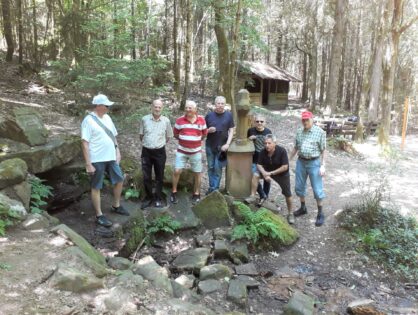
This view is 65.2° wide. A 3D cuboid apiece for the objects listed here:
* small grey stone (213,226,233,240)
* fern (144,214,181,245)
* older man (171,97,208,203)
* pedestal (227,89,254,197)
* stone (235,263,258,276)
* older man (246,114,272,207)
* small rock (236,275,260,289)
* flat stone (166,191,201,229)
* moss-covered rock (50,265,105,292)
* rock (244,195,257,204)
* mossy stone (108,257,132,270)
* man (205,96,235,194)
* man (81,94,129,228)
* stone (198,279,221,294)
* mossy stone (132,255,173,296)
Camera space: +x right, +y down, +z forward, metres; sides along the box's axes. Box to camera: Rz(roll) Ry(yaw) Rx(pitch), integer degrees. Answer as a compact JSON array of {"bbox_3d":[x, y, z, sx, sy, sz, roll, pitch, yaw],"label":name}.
[{"bbox_3d":[0.200,1.135,4.907,0.270,0.120,0.200,0,11,0],"label":"small grey stone"},{"bbox_3d":[-0.655,1.014,4.600,0.500,0.360,0.440,1,6,0],"label":"fern"},{"bbox_3d":[-0.350,-0.103,5.659,0.600,1.730,0.400,1,6,0],"label":"older man"},{"bbox_3d":[0.548,-0.223,5.473,0.450,1.820,0.430,0,6,-7],"label":"pedestal"},{"bbox_3d":[0.434,1.296,3.780,0.290,0.070,0.250,1,8,0],"label":"stone"},{"bbox_3d":[0.890,0.044,5.700,0.500,1.600,0.420,2,8,9],"label":"older man"},{"bbox_3d":[0.411,1.291,3.400,0.250,0.080,0.190,1,6,0],"label":"small rock"},{"bbox_3d":[-0.402,0.844,5.250,0.540,0.200,1.050,1,11,0],"label":"flat stone"},{"bbox_3d":[-1.120,1.037,2.812,0.410,0.140,0.230,1,10,-3],"label":"moss-covered rock"},{"bbox_3d":[0.686,0.694,5.400,0.210,0.120,0.200,1,6,0],"label":"rock"},{"bbox_3d":[-1.022,1.214,3.791,0.230,0.110,0.170,0,11,0],"label":"mossy stone"},{"bbox_3d":[0.201,-0.200,5.822,0.560,1.750,0.380,2,6,9],"label":"man"},{"bbox_3d":[-1.435,0.007,4.520,0.500,1.760,0.560,9,11,43],"label":"man"},{"bbox_3d":[0.015,1.331,3.370,0.240,0.100,0.200,1,8,0],"label":"stone"},{"bbox_3d":[-0.615,1.269,3.588,0.310,0.180,0.500,-6,12,-26],"label":"mossy stone"}]

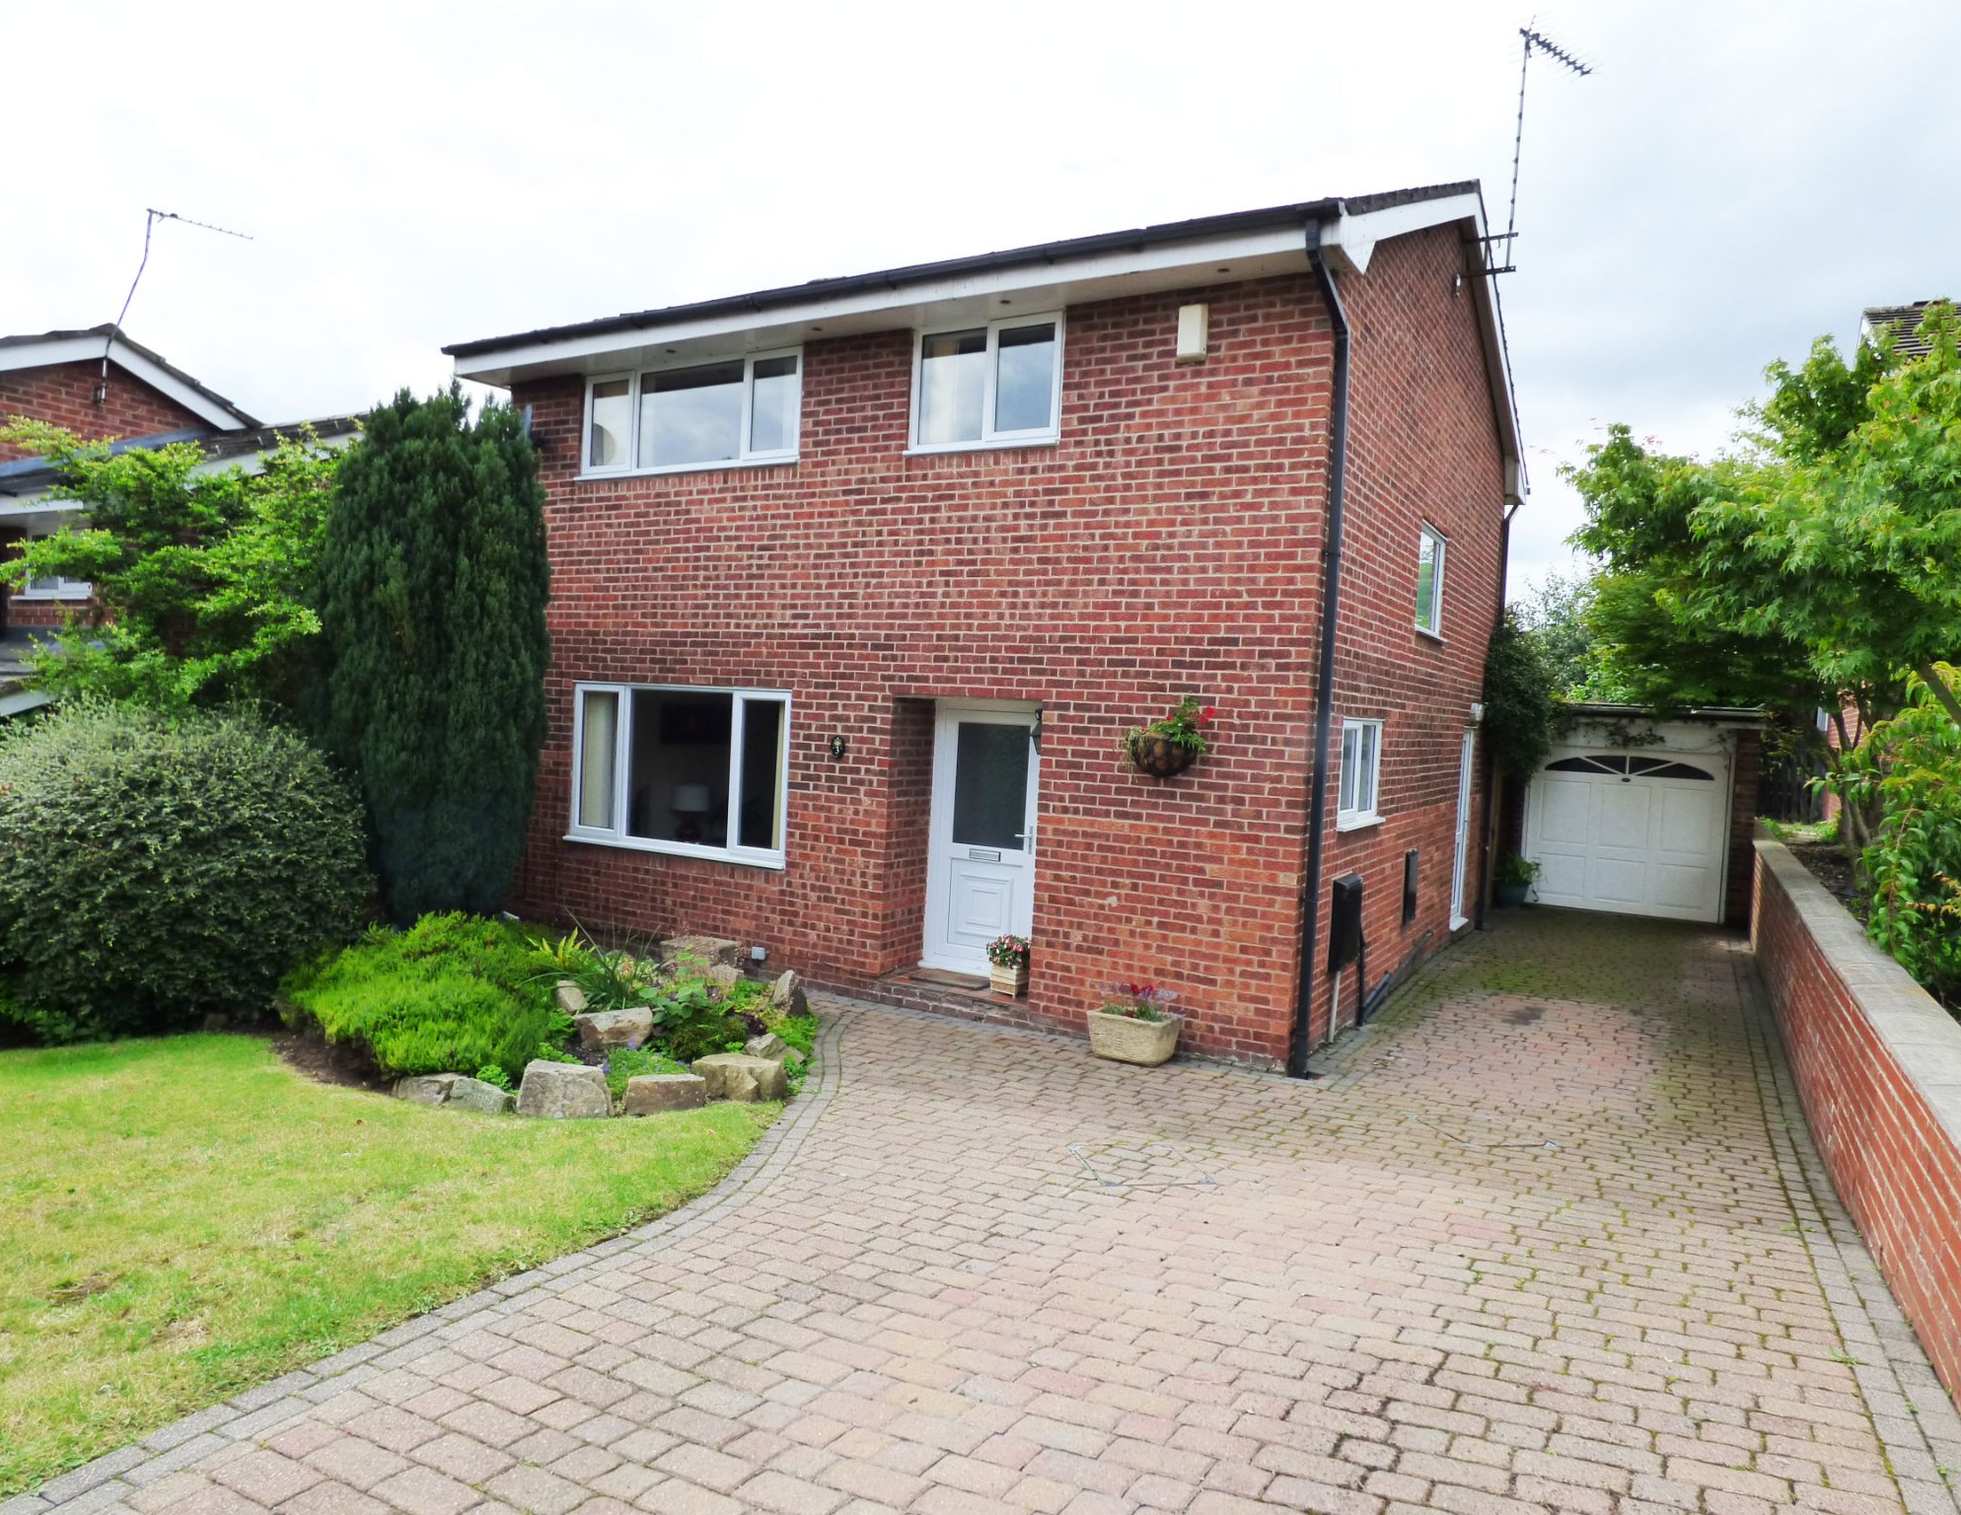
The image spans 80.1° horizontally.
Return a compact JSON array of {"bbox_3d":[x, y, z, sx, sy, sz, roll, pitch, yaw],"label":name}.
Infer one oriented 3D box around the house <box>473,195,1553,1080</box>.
[{"bbox_3d":[0.647,-1.739,12.041,7.968,6.808,8.270,4,3,31],"label":"house"}]

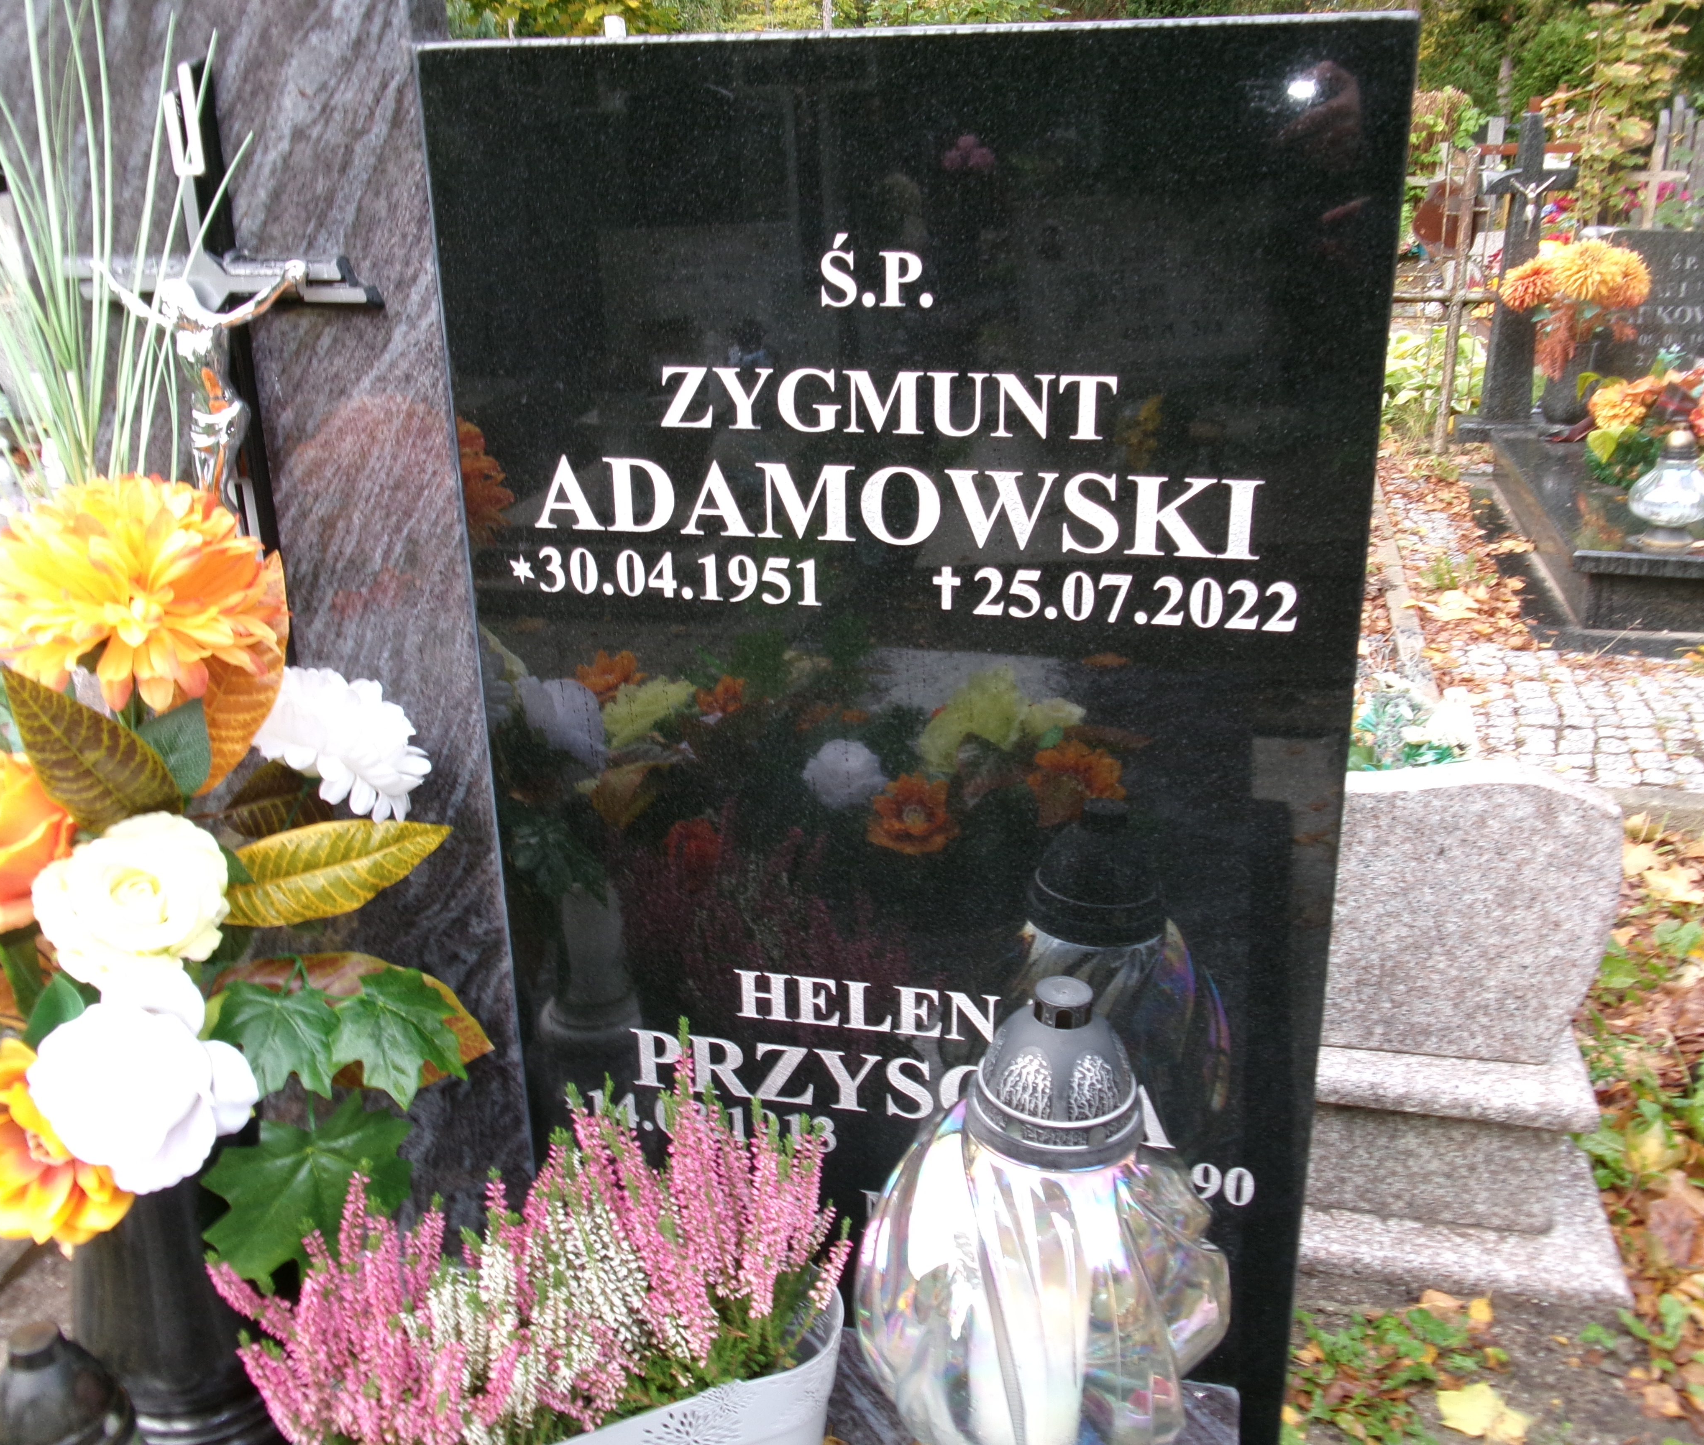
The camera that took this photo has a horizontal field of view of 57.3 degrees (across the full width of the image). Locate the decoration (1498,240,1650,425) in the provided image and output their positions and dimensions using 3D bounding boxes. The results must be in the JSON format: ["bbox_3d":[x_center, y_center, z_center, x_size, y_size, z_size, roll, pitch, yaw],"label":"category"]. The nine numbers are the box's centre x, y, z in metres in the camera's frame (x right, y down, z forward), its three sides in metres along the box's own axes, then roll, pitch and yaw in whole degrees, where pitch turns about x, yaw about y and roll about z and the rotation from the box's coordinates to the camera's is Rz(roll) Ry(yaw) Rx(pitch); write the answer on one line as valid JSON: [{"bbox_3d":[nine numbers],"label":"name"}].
[{"bbox_3d":[2.462,-1.315,5.292,0.470,0.600,0.360,4,20,15],"label":"decoration"}]

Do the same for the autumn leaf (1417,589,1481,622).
[{"bbox_3d":[1.614,-0.315,4.205,0.170,0.040,0.180,7,21,20],"label":"autumn leaf"}]

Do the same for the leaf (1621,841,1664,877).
[{"bbox_3d":[1.437,0.249,2.847,0.100,0.030,0.130,9,22,27],"label":"leaf"}]

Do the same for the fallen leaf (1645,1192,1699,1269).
[{"bbox_3d":[0.958,0.594,1.821,0.065,0.020,0.110,11,49,30],"label":"fallen leaf"}]

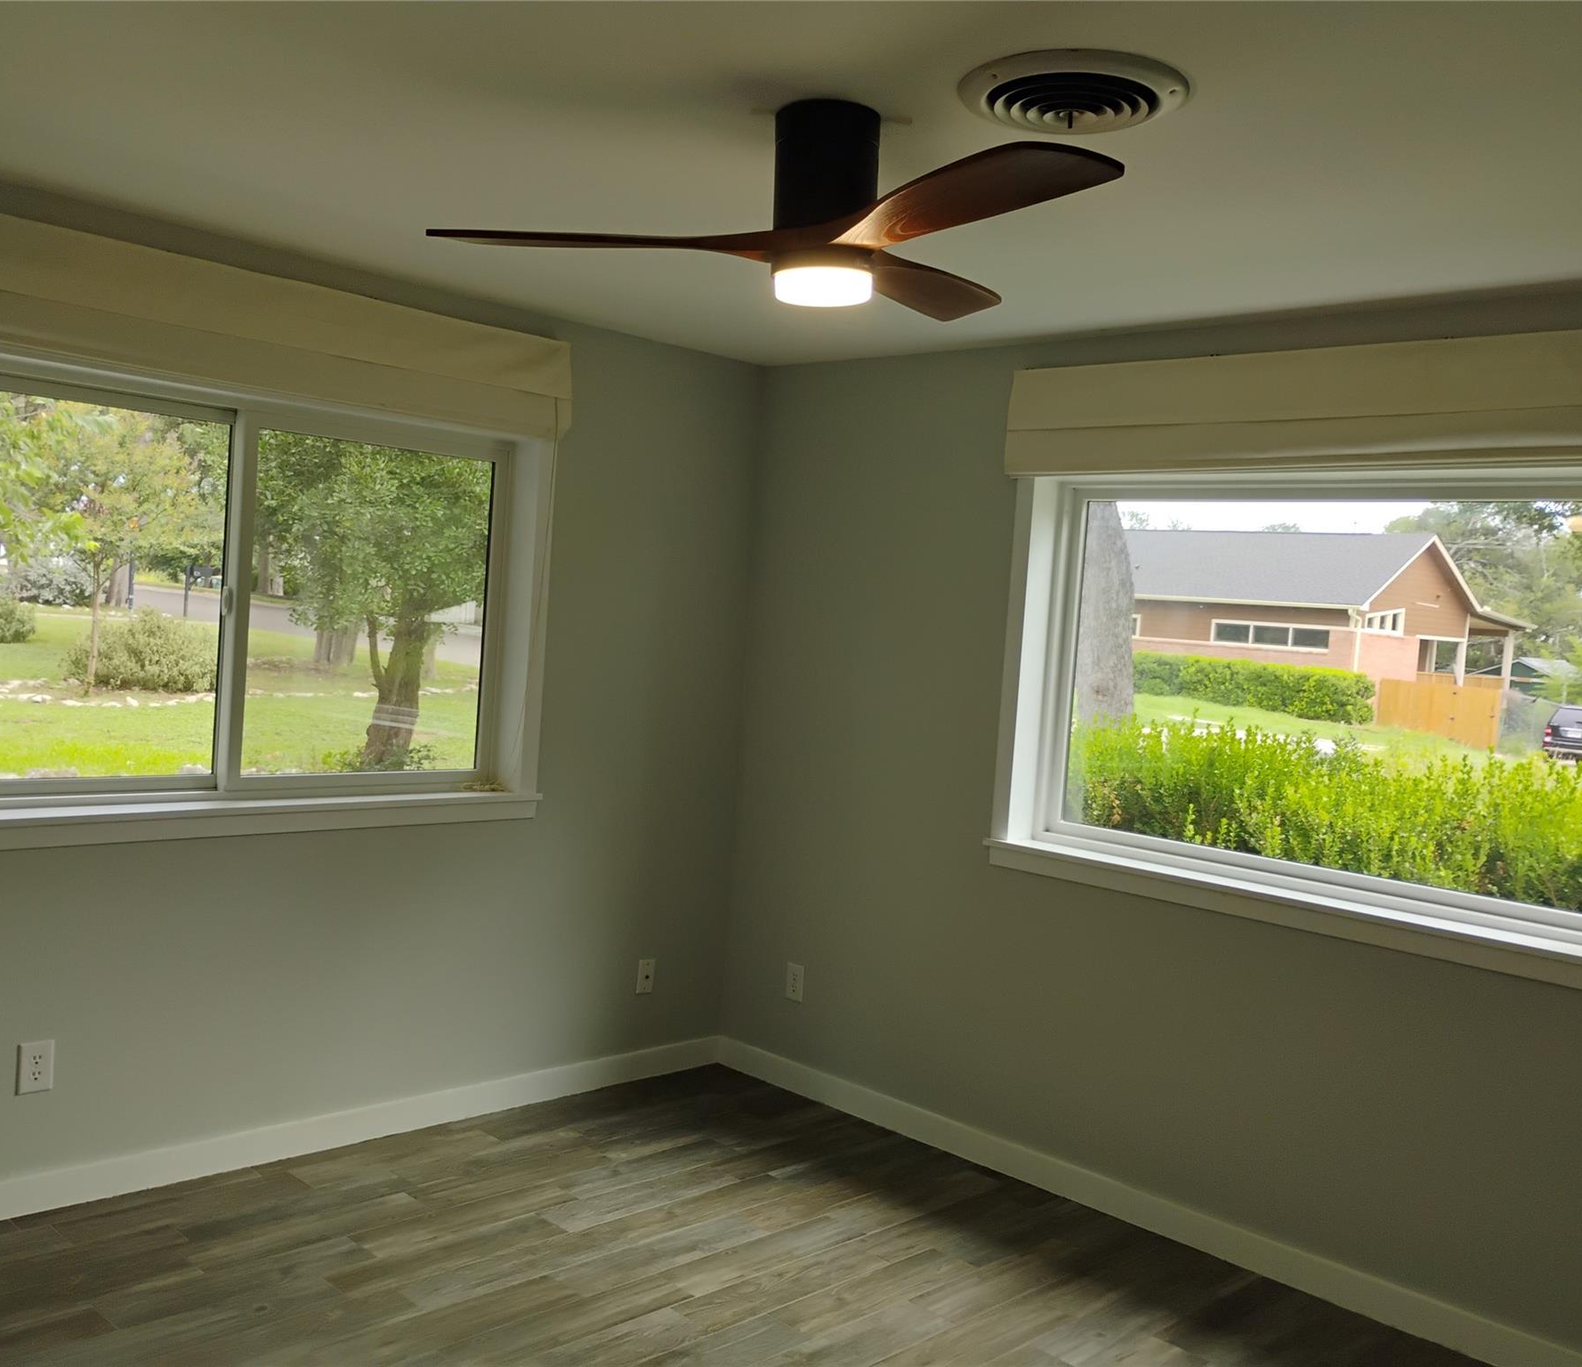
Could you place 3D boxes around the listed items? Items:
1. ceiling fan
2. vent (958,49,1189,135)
[{"bbox_3d":[0.002,-0.820,2.522,1.170,0.310,1.200,4,3,0],"label":"ceiling fan"},{"bbox_3d":[0.438,-0.915,2.328,0.360,0.040,0.360,4,3,0],"label":"vent"}]

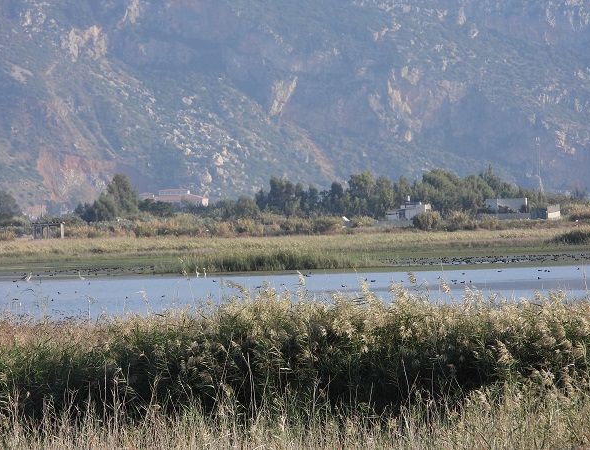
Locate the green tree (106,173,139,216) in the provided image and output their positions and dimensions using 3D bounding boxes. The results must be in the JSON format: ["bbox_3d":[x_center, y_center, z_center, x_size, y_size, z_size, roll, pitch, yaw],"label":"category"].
[{"bbox_3d":[-37.490,-6.560,1130.000,7.400,9.800,7.200,0,0,0],"label":"green tree"}]

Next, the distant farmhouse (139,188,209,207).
[{"bbox_3d":[-38.240,-8.410,1650.000,20.500,6.600,12.500,0,0,12],"label":"distant farmhouse"}]

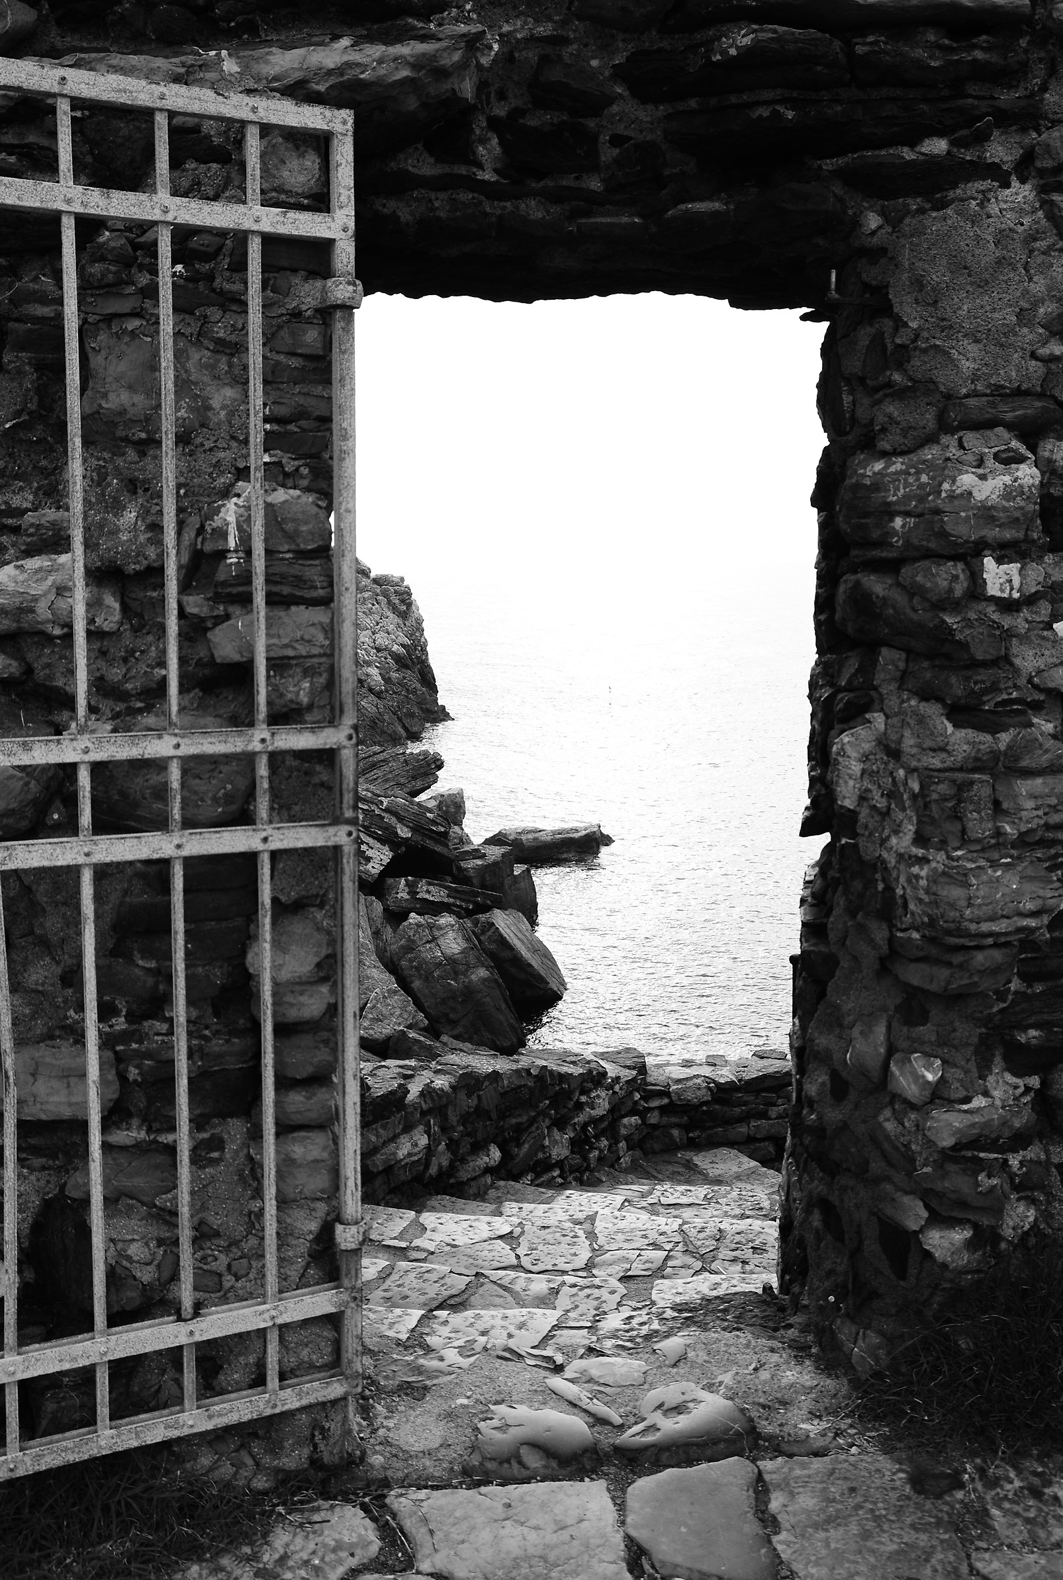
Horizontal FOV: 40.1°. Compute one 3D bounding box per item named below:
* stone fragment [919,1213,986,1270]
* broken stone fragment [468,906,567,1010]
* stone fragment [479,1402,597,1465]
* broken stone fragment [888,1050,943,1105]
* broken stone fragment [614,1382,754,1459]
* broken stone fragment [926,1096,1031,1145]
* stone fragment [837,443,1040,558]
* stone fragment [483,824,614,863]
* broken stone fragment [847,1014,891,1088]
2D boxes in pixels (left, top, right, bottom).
[{"bbox_3d":[0.785,0.843,2.723,0.110,0.092,0.090,-1,9,-7],"label":"stone fragment"},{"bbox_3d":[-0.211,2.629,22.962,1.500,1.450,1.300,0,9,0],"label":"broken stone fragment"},{"bbox_3d":[0.005,1.130,2.564,0.205,0.070,0.130,-1,9,-7],"label":"stone fragment"},{"bbox_3d":[0.698,0.522,2.652,0.090,0.095,0.080,-1,9,-7],"label":"broken stone fragment"},{"bbox_3d":[0.270,1.126,2.606,0.235,0.075,0.160,-1,9,-7],"label":"broken stone fragment"},{"bbox_3d":[0.820,0.609,2.691,0.180,0.085,0.100,-1,9,-7],"label":"broken stone fragment"},{"bbox_3d":[0.705,-0.500,2.546,0.320,0.190,0.190,-1,9,-7],"label":"stone fragment"},{"bbox_3d":[0.403,1.321,35.913,3.150,0.800,1.400,0,9,0],"label":"stone fragment"},{"bbox_3d":[0.614,0.477,2.665,0.075,0.125,0.070,-1,9,-7],"label":"broken stone fragment"}]

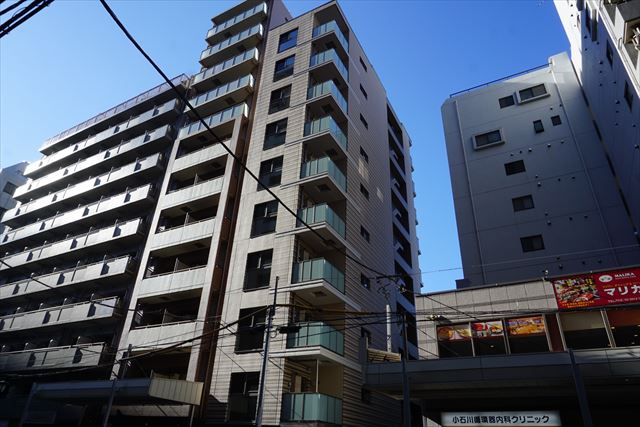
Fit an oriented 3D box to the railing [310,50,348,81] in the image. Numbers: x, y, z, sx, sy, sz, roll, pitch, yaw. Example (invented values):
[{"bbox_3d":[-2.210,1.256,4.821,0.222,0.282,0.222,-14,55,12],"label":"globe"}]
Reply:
[{"bbox_3d":[0.606,-9.592,28.351,1.730,1.070,2.153,-13,-35,24],"label":"railing"}]

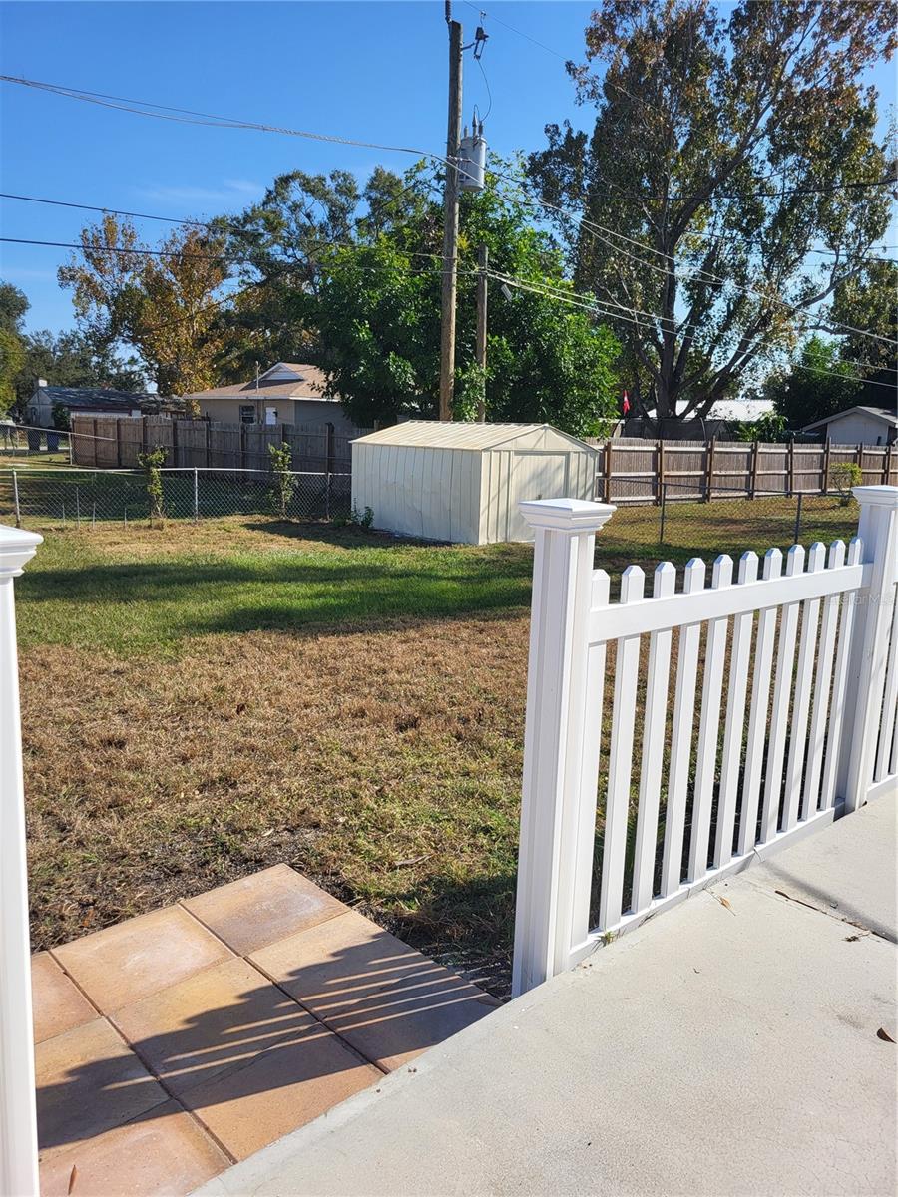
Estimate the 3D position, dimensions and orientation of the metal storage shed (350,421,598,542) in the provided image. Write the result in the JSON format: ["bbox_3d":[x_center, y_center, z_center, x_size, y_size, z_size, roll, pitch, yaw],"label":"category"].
[{"bbox_3d":[0.437,-2.409,17.936,3.099,2.141,4.016,-6,13,-40],"label":"metal storage shed"}]

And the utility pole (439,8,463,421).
[{"bbox_3d":[0.018,-7.317,20.339,0.340,10.940,0.340,1,10,0],"label":"utility pole"}]

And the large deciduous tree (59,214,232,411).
[{"bbox_3d":[-14.904,-12.828,44.539,8.547,11.574,8.120,2,10,0],"label":"large deciduous tree"}]

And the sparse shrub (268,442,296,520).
[{"bbox_3d":[-3.584,-2.525,19.291,0.604,1.626,0.543,2,10,0],"label":"sparse shrub"}]

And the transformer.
[{"bbox_3d":[0.563,-9.777,19.902,0.596,1.374,0.600,2,10,0],"label":"transformer"}]

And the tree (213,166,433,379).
[{"bbox_3d":[-5.879,-12.797,41.444,10.679,13.199,9.611,2,10,0],"label":"tree"}]

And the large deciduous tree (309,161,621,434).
[{"bbox_3d":[0.294,-7.419,25.092,8.627,8.910,7.764,2,10,0],"label":"large deciduous tree"}]

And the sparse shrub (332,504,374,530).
[{"bbox_3d":[-1.911,-1.695,18.167,0.836,0.496,0.550,2,10,0],"label":"sparse shrub"}]

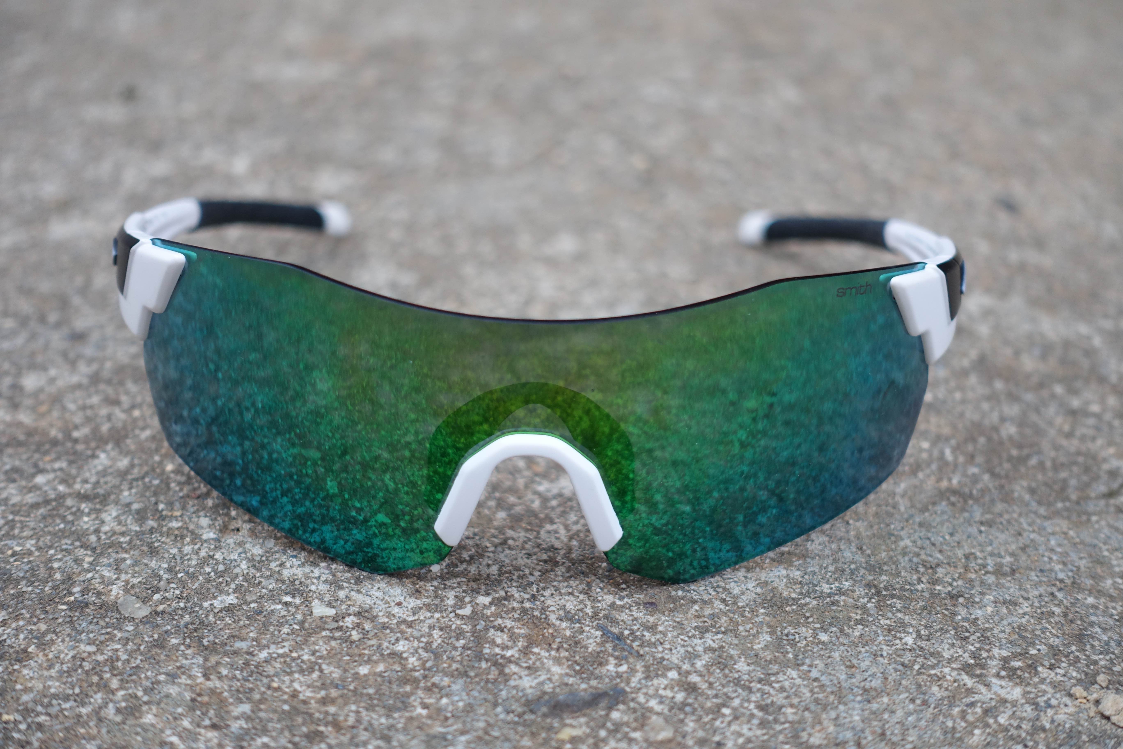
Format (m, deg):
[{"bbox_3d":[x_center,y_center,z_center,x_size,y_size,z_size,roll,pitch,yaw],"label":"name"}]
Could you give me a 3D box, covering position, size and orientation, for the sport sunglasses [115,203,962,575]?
[{"bbox_3d":[-0.004,-0.021,0.396,0.143,0.048,0.151,2,25,0],"label":"sport sunglasses"}]

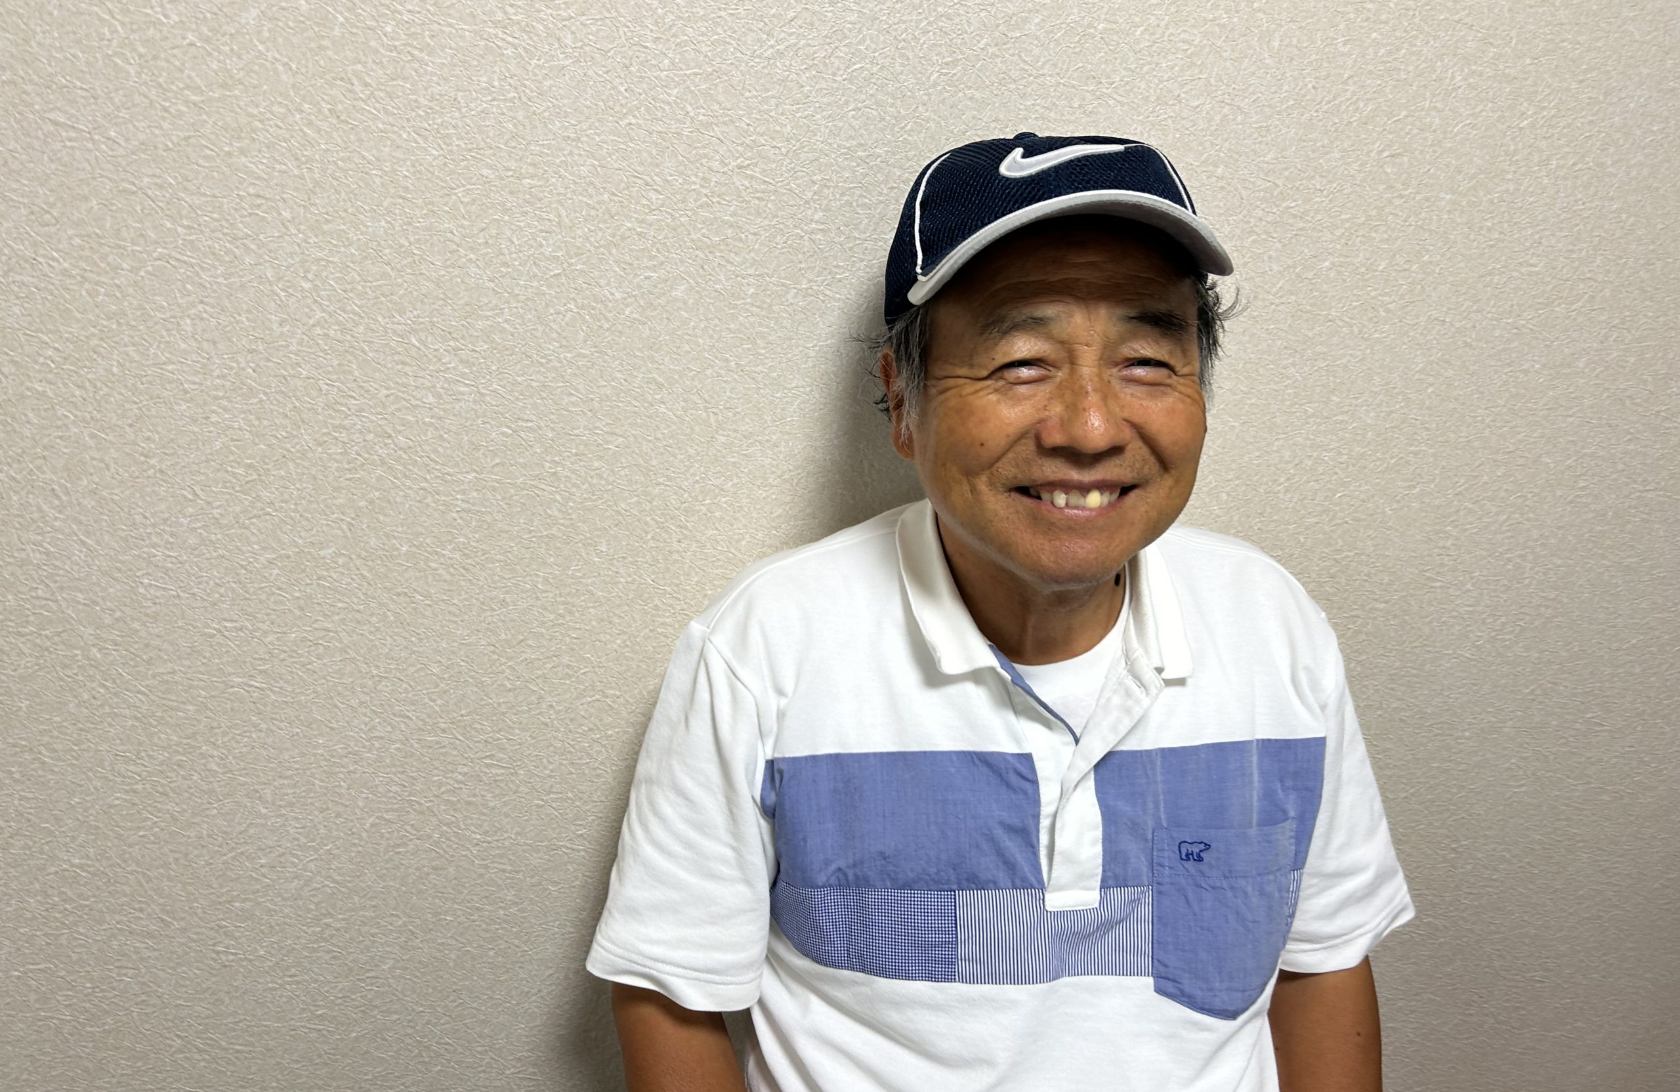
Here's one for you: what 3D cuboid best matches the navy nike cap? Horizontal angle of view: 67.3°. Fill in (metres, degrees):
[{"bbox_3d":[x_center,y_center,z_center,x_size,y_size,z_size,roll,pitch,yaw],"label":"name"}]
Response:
[{"bbox_3d":[0.114,-0.177,0.680,0.180,0.122,0.260,-2,-4,-6],"label":"navy nike cap"}]

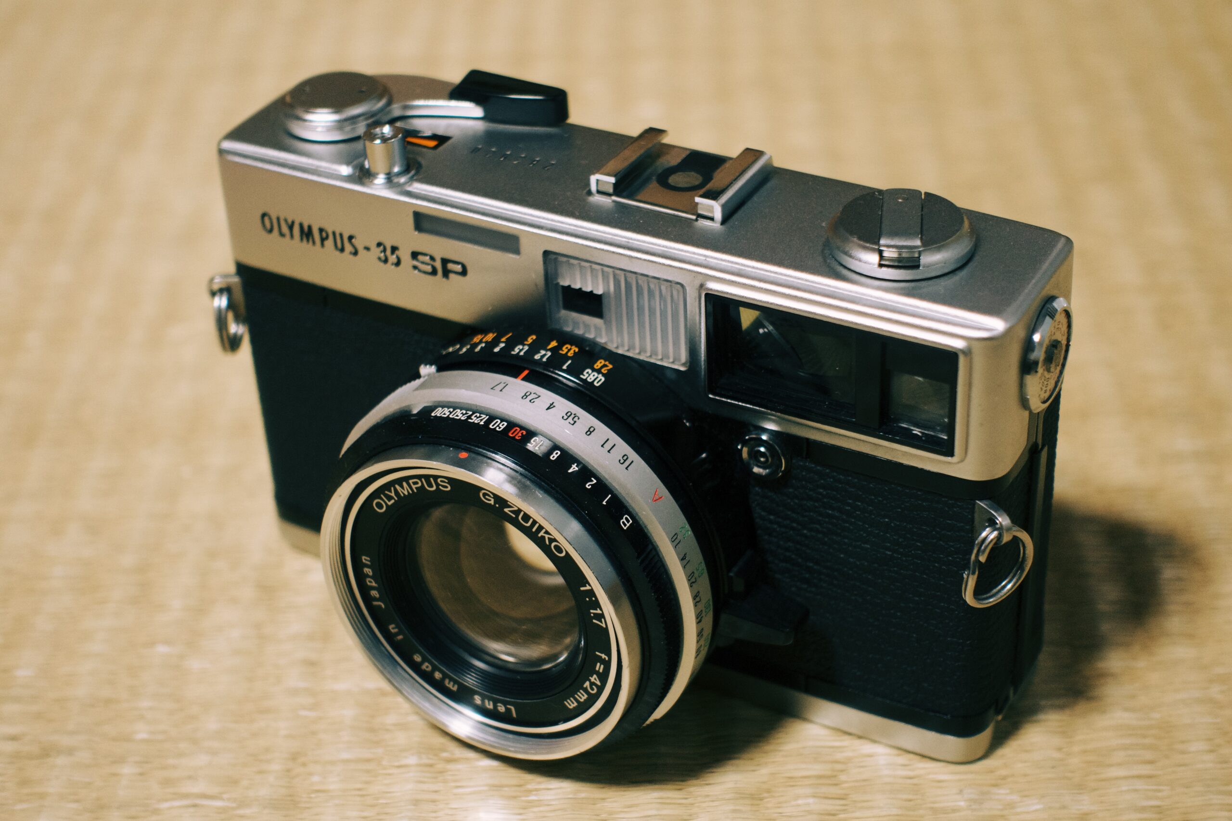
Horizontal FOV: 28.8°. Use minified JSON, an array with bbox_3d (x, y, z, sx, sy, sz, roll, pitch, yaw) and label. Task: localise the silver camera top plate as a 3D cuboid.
[{"bbox_3d":[0.001,-0.025,0.345,0.129,0.029,0.031,15,38,27],"label":"silver camera top plate"}]

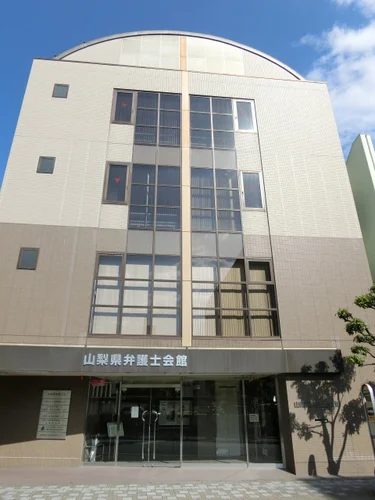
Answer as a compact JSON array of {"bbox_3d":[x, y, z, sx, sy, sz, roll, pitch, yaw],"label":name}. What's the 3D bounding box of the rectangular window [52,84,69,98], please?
[{"bbox_3d":[-5.185,-6.481,14.777,0.591,0.760,0.140,2,-25,-5],"label":"rectangular window"}]

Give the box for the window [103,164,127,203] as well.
[{"bbox_3d":[-2.577,-2.451,13.229,0.920,1.795,0.140,2,-25,-5],"label":"window"}]

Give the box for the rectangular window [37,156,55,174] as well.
[{"bbox_3d":[-4.998,-3.018,12.781,0.555,0.707,0.130,2,-24,-5],"label":"rectangular window"}]

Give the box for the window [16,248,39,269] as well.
[{"bbox_3d":[-4.985,0.267,11.320,0.577,0.740,0.130,2,-24,-5],"label":"window"}]

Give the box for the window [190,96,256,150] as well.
[{"bbox_3d":[1.426,-5.098,14.385,2.731,2.720,0.150,2,-24,-5],"label":"window"}]

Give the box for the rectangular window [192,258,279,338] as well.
[{"bbox_3d":[1.494,1.459,11.473,2.731,2.666,0.150,2,-24,-5],"label":"rectangular window"}]

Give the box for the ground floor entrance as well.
[{"bbox_3d":[-0.179,5.075,10.863,5.808,2.402,0.200,-2,-24,3],"label":"ground floor entrance"}]

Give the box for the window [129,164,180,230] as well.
[{"bbox_3d":[-1.141,-1.951,13.159,1.872,2.739,0.140,2,-25,-5],"label":"window"}]

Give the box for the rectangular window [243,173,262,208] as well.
[{"bbox_3d":[2.464,-2.248,13.687,0.883,1.775,0.140,2,-25,-5],"label":"rectangular window"}]

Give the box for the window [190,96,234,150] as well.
[{"bbox_3d":[1.000,-5.289,14.910,1.854,2.806,0.140,2,-25,-5],"label":"window"}]

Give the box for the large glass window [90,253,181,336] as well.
[{"bbox_3d":[-1.598,1.403,11.585,2.828,2.742,0.140,2,-25,-5],"label":"large glass window"}]

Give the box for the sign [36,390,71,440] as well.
[{"bbox_3d":[-4.109,5.051,11.103,0.910,1.356,0.050,-2,-24,3],"label":"sign"}]

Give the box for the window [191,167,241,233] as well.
[{"bbox_3d":[1.020,-1.873,13.359,1.854,2.739,0.140,2,-25,-5],"label":"window"}]

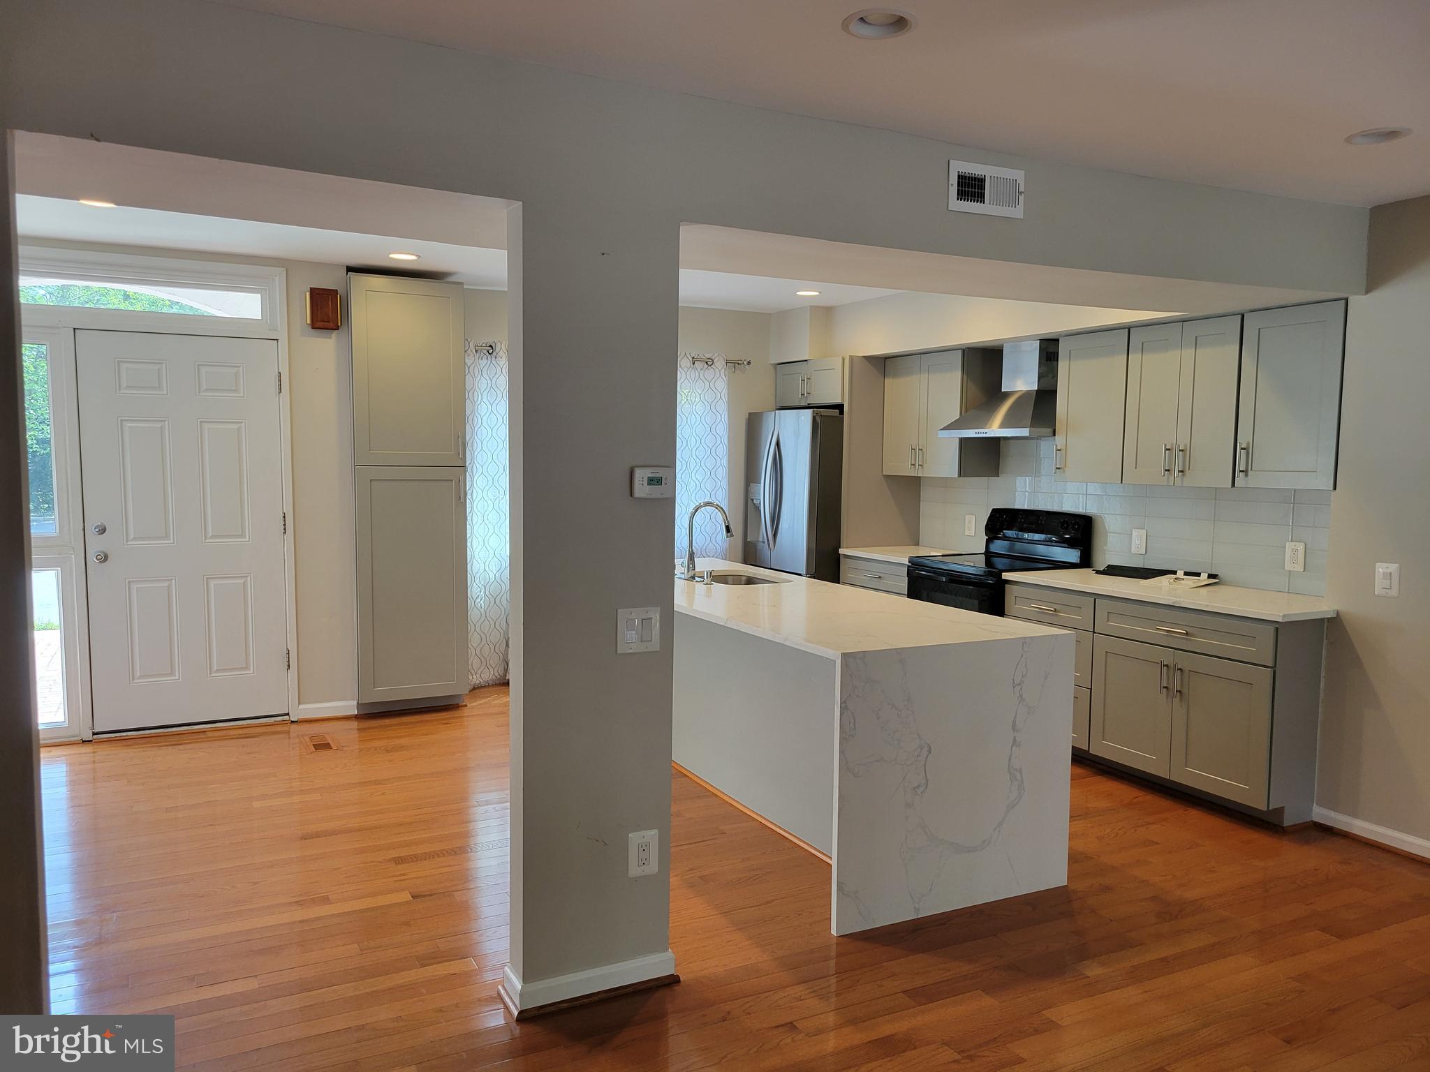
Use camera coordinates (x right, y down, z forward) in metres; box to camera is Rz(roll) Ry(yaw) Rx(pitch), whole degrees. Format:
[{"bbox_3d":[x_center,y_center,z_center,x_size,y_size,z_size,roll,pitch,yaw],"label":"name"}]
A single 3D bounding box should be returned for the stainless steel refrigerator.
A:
[{"bbox_3d":[0.763,0.034,7.484,0.843,1.789,0.888,-2,5,-26],"label":"stainless steel refrigerator"}]

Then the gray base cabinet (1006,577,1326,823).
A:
[{"bbox_3d":[2.131,0.698,5.071,0.640,0.856,1.523,-2,5,-26],"label":"gray base cabinet"}]

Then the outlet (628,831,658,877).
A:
[{"bbox_3d":[-0.190,0.864,2.917,0.081,0.118,0.012,-1,5,-26],"label":"outlet"}]

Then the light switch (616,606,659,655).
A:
[{"bbox_3d":[-0.202,0.252,2.865,0.120,0.118,0.012,-1,5,-26],"label":"light switch"}]

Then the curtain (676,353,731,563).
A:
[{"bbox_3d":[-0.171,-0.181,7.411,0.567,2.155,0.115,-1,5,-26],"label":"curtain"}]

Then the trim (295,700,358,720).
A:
[{"bbox_3d":[-2.151,0.967,5.968,0.313,0.083,0.015,-2,5,-26],"label":"trim"}]

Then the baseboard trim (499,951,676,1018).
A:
[{"bbox_3d":[-0.340,1.193,2.929,0.465,0.070,0.175,-1,5,-26],"label":"baseboard trim"}]

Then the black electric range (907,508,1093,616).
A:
[{"bbox_3d":[1.591,0.455,6.079,0.687,1.179,0.772,-2,5,-26],"label":"black electric range"}]

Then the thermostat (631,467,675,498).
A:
[{"bbox_3d":[-0.168,-0.142,2.880,0.115,0.080,0.031,-2,5,-26],"label":"thermostat"}]

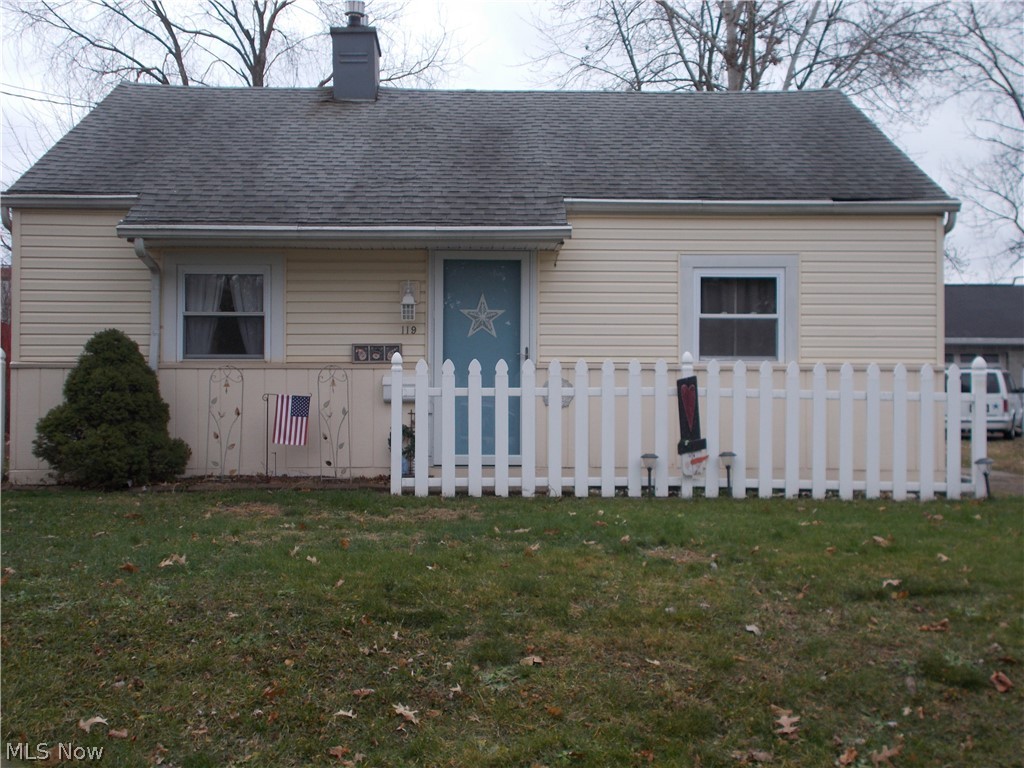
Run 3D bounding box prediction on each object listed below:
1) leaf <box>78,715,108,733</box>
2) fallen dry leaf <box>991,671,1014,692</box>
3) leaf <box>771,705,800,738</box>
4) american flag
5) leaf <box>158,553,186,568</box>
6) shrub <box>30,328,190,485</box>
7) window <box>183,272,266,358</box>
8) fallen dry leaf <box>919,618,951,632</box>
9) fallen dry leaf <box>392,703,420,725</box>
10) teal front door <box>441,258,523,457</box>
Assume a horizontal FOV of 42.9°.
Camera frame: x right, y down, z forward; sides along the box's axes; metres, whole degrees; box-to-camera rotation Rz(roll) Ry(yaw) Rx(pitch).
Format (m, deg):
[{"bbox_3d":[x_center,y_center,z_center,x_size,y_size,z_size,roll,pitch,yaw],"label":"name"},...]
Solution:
[{"bbox_3d":[-1.507,1.226,4.688,0.105,0.035,0.080,0,-1,0],"label":"leaf"},{"bbox_3d":[1.978,1.200,5.248,0.085,0.045,0.100,0,-1,0],"label":"fallen dry leaf"},{"bbox_3d":[0.971,1.202,4.620,0.110,0.050,0.140,0,0,-2],"label":"leaf"},{"bbox_3d":[-2.033,0.337,12.000,0.330,0.470,0.030,0,0,-2],"label":"american flag"},{"bbox_3d":[-2.063,1.073,7.910,0.160,0.045,0.120,0,-1,0],"label":"leaf"},{"bbox_3d":[-3.538,0.216,11.500,1.400,1.410,1.320,0,0,-2],"label":"shrub"},{"bbox_3d":[-2.739,-0.657,12.400,0.840,0.870,0.090,0,-1,-2],"label":"window"},{"bbox_3d":[1.980,1.132,6.100,0.145,0.045,0.110,0,0,-2],"label":"fallen dry leaf"},{"bbox_3d":[-0.383,1.195,4.720,0.105,0.045,0.100,0,0,-2],"label":"fallen dry leaf"},{"bbox_3d":[-0.291,-0.250,12.400,0.820,1.940,0.070,0,0,-2],"label":"teal front door"}]

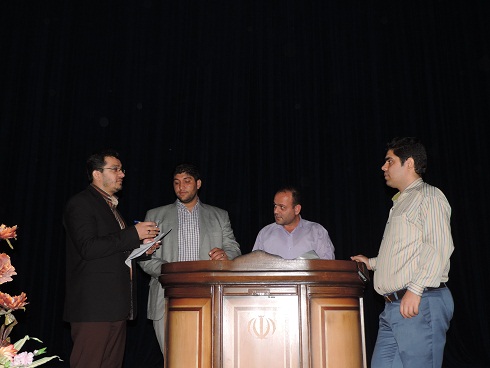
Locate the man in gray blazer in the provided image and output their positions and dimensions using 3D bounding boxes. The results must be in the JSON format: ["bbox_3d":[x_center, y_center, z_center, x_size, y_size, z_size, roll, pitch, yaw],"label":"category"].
[{"bbox_3d":[-0.324,0.724,3.230,0.600,1.770,0.420,0,-13,-7],"label":"man in gray blazer"}]

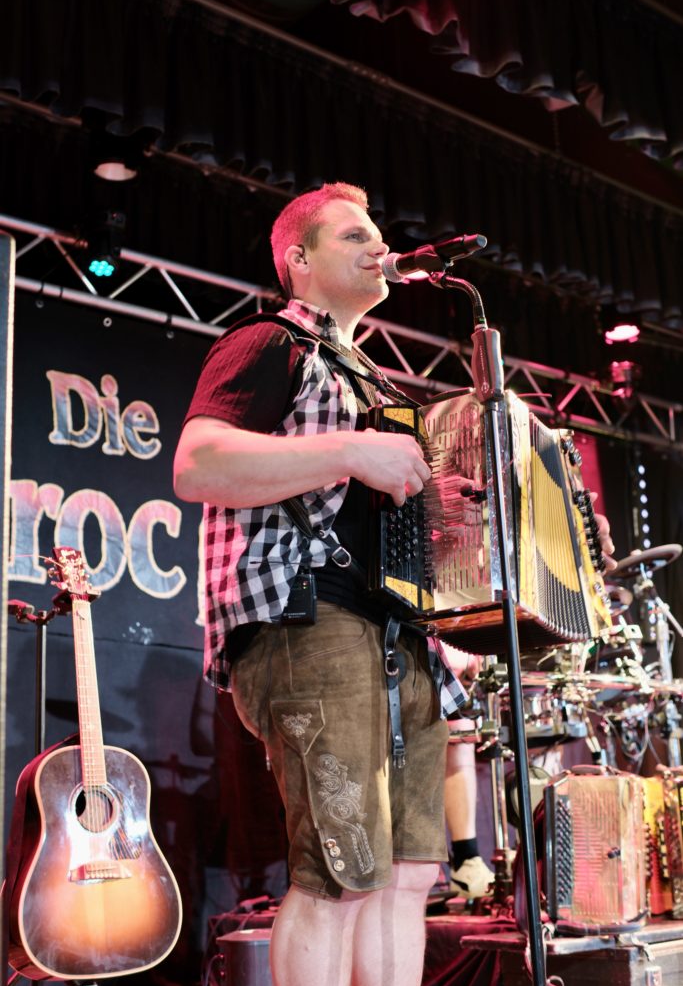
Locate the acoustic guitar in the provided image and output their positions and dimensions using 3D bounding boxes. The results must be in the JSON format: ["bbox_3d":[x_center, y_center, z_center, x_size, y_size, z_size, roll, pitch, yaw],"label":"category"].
[{"bbox_3d":[-0.614,0.608,3.041,0.410,1.030,0.125,5,-19,-37],"label":"acoustic guitar"}]

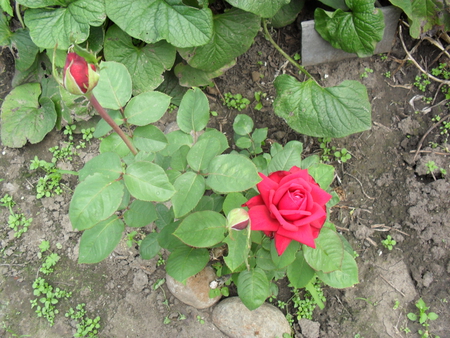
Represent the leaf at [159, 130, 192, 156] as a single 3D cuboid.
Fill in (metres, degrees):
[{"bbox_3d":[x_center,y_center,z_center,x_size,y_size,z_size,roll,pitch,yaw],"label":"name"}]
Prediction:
[{"bbox_3d":[-0.077,-0.036,0.690,0.053,0.013,0.043,-15,69,-9],"label":"leaf"}]

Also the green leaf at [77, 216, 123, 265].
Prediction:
[{"bbox_3d":[-0.170,0.098,0.630,0.053,0.017,0.084,42,86,15],"label":"green leaf"}]

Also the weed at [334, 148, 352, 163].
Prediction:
[{"bbox_3d":[0.256,-0.029,0.983,0.038,0.023,0.033,0,55,0],"label":"weed"}]

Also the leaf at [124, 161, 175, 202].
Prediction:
[{"bbox_3d":[-0.106,0.018,0.640,0.072,0.015,0.050,19,71,7],"label":"leaf"}]

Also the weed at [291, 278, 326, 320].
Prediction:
[{"bbox_3d":[0.153,0.239,0.835,0.066,0.040,0.070,0,58,0],"label":"weed"}]

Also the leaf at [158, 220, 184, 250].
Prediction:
[{"bbox_3d":[-0.085,0.112,0.767,0.056,0.020,0.057,10,59,6],"label":"leaf"}]

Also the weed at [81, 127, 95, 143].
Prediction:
[{"bbox_3d":[-0.313,-0.079,1.037,0.032,0.025,0.033,0,58,0],"label":"weed"}]

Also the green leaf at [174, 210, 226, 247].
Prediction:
[{"bbox_3d":[-0.034,0.088,0.660,0.077,0.012,0.056,-6,64,-4],"label":"green leaf"}]

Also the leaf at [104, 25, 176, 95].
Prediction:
[{"bbox_3d":[-0.183,-0.235,0.995,0.155,0.035,0.193,3,66,1],"label":"leaf"}]

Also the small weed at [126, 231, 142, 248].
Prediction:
[{"bbox_3d":[-0.173,0.135,0.870,0.030,0.020,0.028,0,55,0],"label":"small weed"}]

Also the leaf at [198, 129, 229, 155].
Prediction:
[{"bbox_3d":[-0.021,-0.042,0.700,0.056,0.014,0.044,10,67,4],"label":"leaf"}]

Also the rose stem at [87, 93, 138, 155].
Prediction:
[{"bbox_3d":[-0.136,-0.054,0.565,0.012,0.103,0.012,-13,46,20],"label":"rose stem"}]

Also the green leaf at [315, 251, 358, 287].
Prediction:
[{"bbox_3d":[0.177,0.155,0.730,0.060,0.018,0.088,-40,67,-13],"label":"green leaf"}]

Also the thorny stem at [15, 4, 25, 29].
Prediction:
[{"bbox_3d":[-0.515,-0.384,1.140,0.022,0.075,0.025,0,55,0],"label":"thorny stem"}]

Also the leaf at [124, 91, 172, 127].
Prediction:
[{"bbox_3d":[-0.106,-0.083,0.635,0.069,0.015,0.045,-26,70,4],"label":"leaf"}]

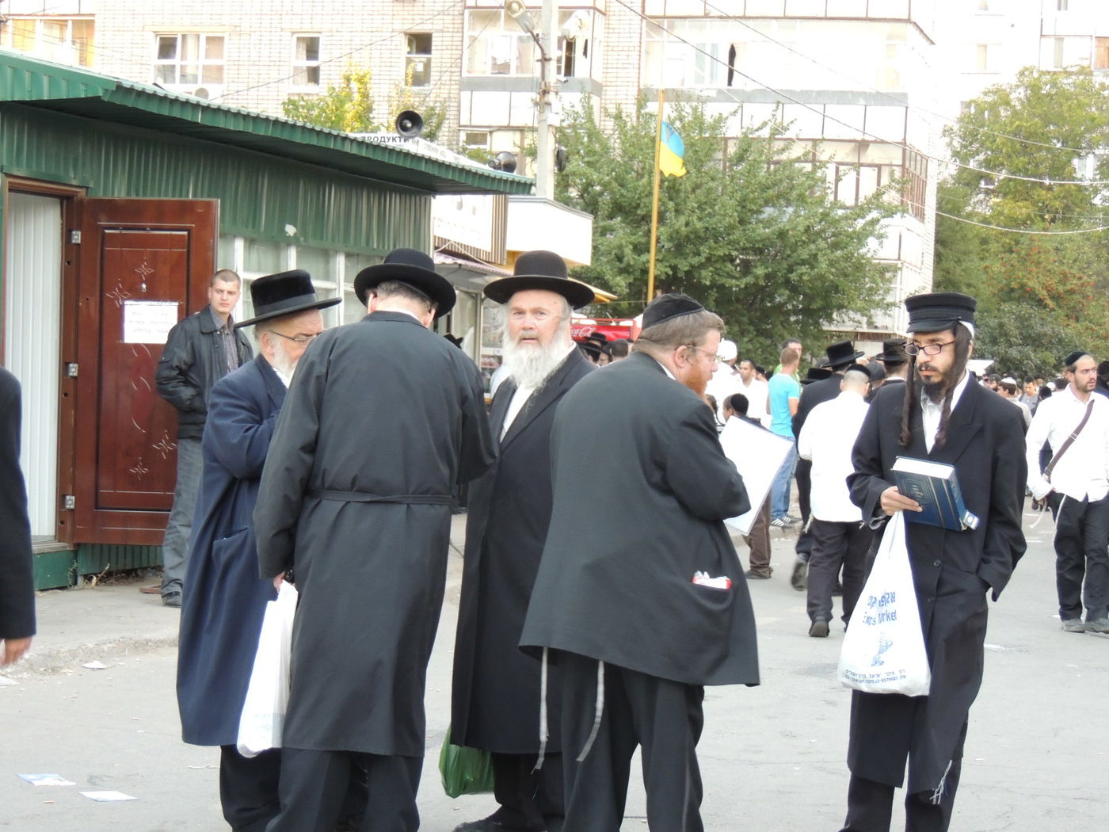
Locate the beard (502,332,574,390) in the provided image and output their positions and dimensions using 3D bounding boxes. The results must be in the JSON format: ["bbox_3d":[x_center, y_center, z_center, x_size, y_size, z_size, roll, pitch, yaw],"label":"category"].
[{"bbox_3d":[-0.053,-0.160,8.650,0.200,0.190,0.150,2,0,14],"label":"beard"}]

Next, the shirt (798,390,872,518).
[{"bbox_3d":[1.731,0.242,17.700,0.480,0.790,0.300,2,0,22],"label":"shirt"}]

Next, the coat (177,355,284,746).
[{"bbox_3d":[-0.951,0.414,8.850,0.430,1.190,0.530,2,1,23],"label":"coat"}]

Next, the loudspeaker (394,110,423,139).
[{"bbox_3d":[-1.262,-2.524,25.000,0.245,0.245,0.260,2,0,-12],"label":"loudspeaker"}]

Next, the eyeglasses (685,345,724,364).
[{"bbox_3d":[0.407,-0.172,8.000,0.140,0.042,0.140,20,6,15],"label":"eyeglasses"}]

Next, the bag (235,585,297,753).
[{"bbox_3d":[-0.839,0.745,8.500,0.130,0.520,0.260,5,0,-37],"label":"bag"}]

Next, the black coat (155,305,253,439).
[{"bbox_3d":[-1.831,-0.229,15.100,0.530,0.690,0.340,1,1,-40],"label":"black coat"}]

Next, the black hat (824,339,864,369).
[{"bbox_3d":[2.058,-0.443,20.600,0.310,0.140,0.330,-15,7,2],"label":"black hat"}]

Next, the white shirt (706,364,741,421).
[{"bbox_3d":[1.312,-0.058,22.800,0.330,0.720,0.500,1,1,-37],"label":"white shirt"}]

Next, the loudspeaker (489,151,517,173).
[{"bbox_3d":[-0.562,-2.803,32.000,0.260,0.260,0.280,2,0,35],"label":"loudspeaker"}]

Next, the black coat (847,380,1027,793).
[{"bbox_3d":[1.165,0.517,8.800,0.530,1.240,0.360,2,0,18],"label":"black coat"}]

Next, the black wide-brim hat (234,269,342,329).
[{"bbox_3d":[-0.805,-0.358,8.700,0.345,0.120,0.310,-13,3,25],"label":"black wide-brim hat"}]

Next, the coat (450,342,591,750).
[{"bbox_3d":[-0.064,0.401,8.750,0.510,1.230,0.370,2,0,36],"label":"coat"}]

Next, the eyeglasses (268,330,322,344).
[{"bbox_3d":[-0.797,-0.242,8.800,0.140,0.042,0.140,18,9,30],"label":"eyeglasses"}]

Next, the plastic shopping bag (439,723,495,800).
[{"bbox_3d":[-0.260,1.029,8.950,0.230,0.310,0.160,2,0,18],"label":"plastic shopping bag"}]

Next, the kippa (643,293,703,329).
[{"bbox_3d":[0.317,-0.296,7.850,0.175,0.072,0.170,-18,0,0],"label":"kippa"}]

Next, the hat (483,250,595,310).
[{"bbox_3d":[-0.042,-0.440,8.950,0.345,0.140,0.365,2,-14,17],"label":"hat"}]

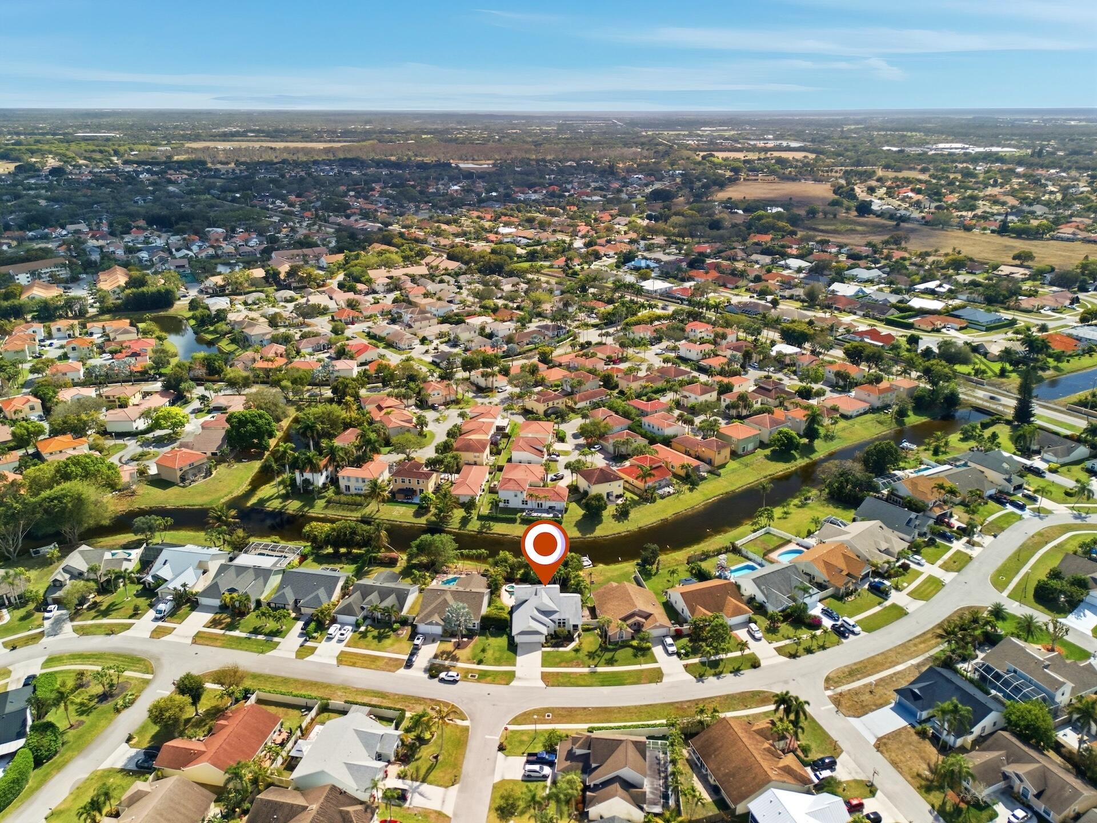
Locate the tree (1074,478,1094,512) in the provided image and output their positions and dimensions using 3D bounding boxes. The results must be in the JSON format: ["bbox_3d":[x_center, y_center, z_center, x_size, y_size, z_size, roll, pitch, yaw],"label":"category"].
[{"bbox_3d":[158.643,25.470,227.129,6.200,7.800,6.200,0,22,0],"label":"tree"}]

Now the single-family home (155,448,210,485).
[{"bbox_3d":[-122.780,17.540,255.520,10.600,7.400,11.400,13,25,29],"label":"single-family home"}]

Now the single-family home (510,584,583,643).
[{"bbox_3d":[-0.200,47.370,182.280,16.200,6.500,18.400,0,22,0],"label":"single-family home"}]

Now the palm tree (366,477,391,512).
[{"bbox_3d":[-50.794,25.506,225.427,7.400,9.000,7.000,0,22,0],"label":"palm tree"}]

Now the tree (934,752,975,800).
[{"bbox_3d":[70.755,63.590,131.694,6.500,8.000,6.300,0,22,0],"label":"tree"}]

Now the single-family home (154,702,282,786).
[{"bbox_3d":[-62.440,62.820,145.050,17.340,5.500,15.600,4,22,11],"label":"single-family home"}]

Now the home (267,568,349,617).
[{"bbox_3d":[-58.135,42.990,185.946,14.800,5.900,14.740,3,22,8],"label":"home"}]

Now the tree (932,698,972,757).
[{"bbox_3d":[75.900,59.870,144.740,7.200,11.200,6.800,0,22,0],"label":"tree"}]

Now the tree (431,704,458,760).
[{"bbox_3d":[-19.900,60.630,143.650,5.700,10.600,5.600,0,22,0],"label":"tree"}]

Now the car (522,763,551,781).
[{"bbox_3d":[-1.882,64.836,137.083,4.650,1.680,1.870,1,22,2],"label":"car"}]

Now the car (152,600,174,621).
[{"bbox_3d":[-93.570,47.950,186.080,2.100,2.600,5.500,3,22,6],"label":"car"}]

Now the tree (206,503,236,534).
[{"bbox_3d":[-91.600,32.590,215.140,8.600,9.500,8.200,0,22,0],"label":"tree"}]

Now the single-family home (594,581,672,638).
[{"bbox_3d":[19.238,46.282,177.863,14.320,5.800,15.400,-4,22,-10],"label":"single-family home"}]

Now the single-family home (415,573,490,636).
[{"bbox_3d":[-22.680,46.050,186.370,15.700,5.900,20.100,2,22,5],"label":"single-family home"}]

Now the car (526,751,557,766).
[{"bbox_3d":[-1.350,65.440,143.360,5.750,1.880,2.000,0,22,0],"label":"car"}]

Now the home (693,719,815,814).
[{"bbox_3d":[36.161,62.699,136.742,15.800,5.900,15.420,-7,23,-17],"label":"home"}]

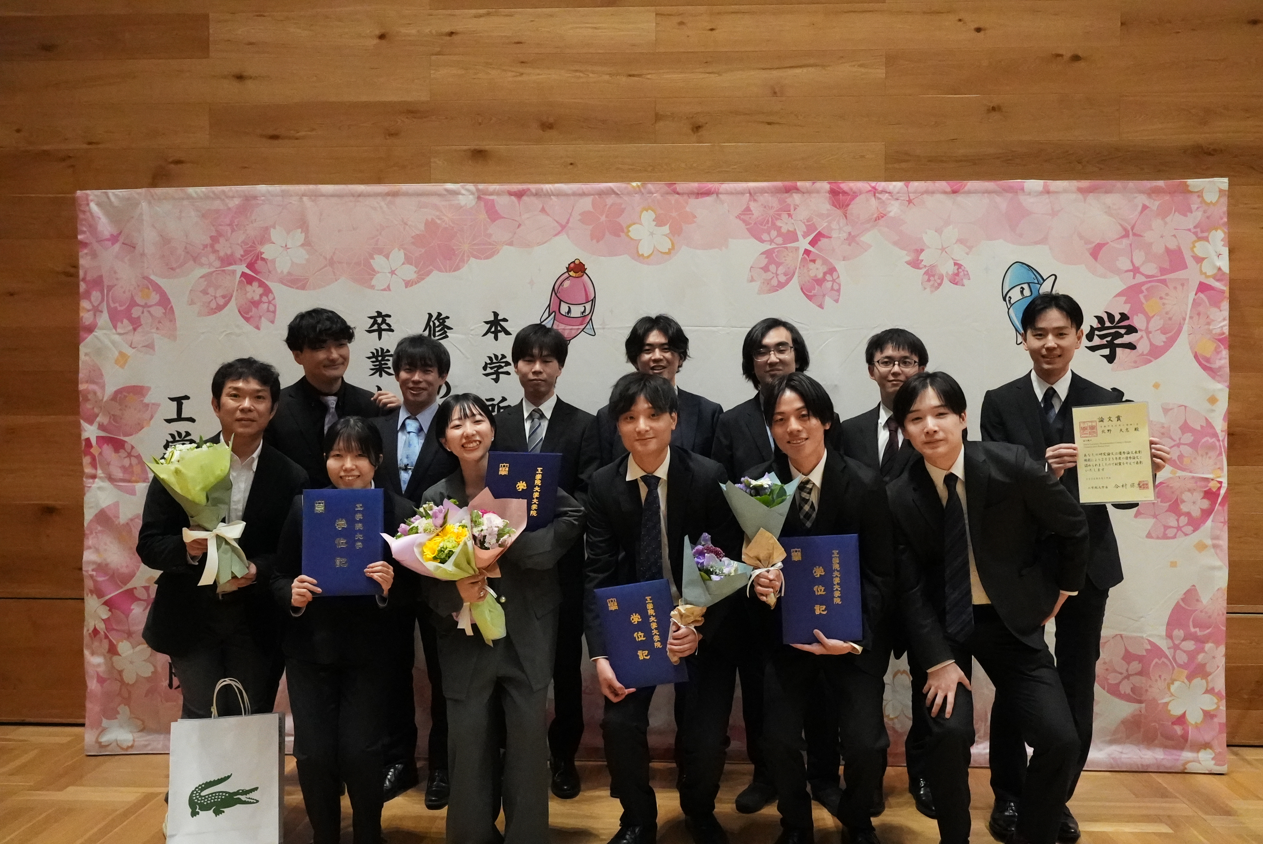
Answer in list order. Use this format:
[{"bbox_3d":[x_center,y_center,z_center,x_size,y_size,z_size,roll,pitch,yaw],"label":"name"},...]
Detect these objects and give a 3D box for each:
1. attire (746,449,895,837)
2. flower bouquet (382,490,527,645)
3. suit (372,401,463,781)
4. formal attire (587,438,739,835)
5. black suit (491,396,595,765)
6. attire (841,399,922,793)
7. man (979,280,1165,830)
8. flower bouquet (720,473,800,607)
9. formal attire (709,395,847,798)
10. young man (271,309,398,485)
[{"bbox_3d":[0.576,0.687,3.333,0.505,1.212,0.465,0,0,7],"label":"attire"},{"bbox_3d":[-0.485,0.409,3.050,0.394,0.424,0.263,-16,10,-8],"label":"flower bouquet"},{"bbox_3d":[-0.769,0.613,3.919,0.495,1.343,0.313,0,0,-7],"label":"suit"},{"bbox_3d":[0.095,0.677,3.333,0.515,1.212,0.485,0,0,0],"label":"formal attire"},{"bbox_3d":[-0.331,0.596,3.990,0.485,1.364,0.303,0,0,-2],"label":"black suit"},{"bbox_3d":[0.931,0.613,3.838,0.495,1.353,0.313,0,0,10],"label":"attire"},{"bbox_3d":[1.434,0.460,3.535,0.606,1.778,0.454,0,0,15],"label":"man"},{"bbox_3d":[0.357,0.328,3.030,0.212,0.364,0.182,-6,9,6],"label":"flower bouquet"},{"bbox_3d":[0.519,0.601,3.878,0.495,1.384,0.313,0,0,6],"label":"formal attire"},{"bbox_3d":[-1.063,0.472,3.838,0.525,1.747,0.354,0,0,-16],"label":"young man"}]

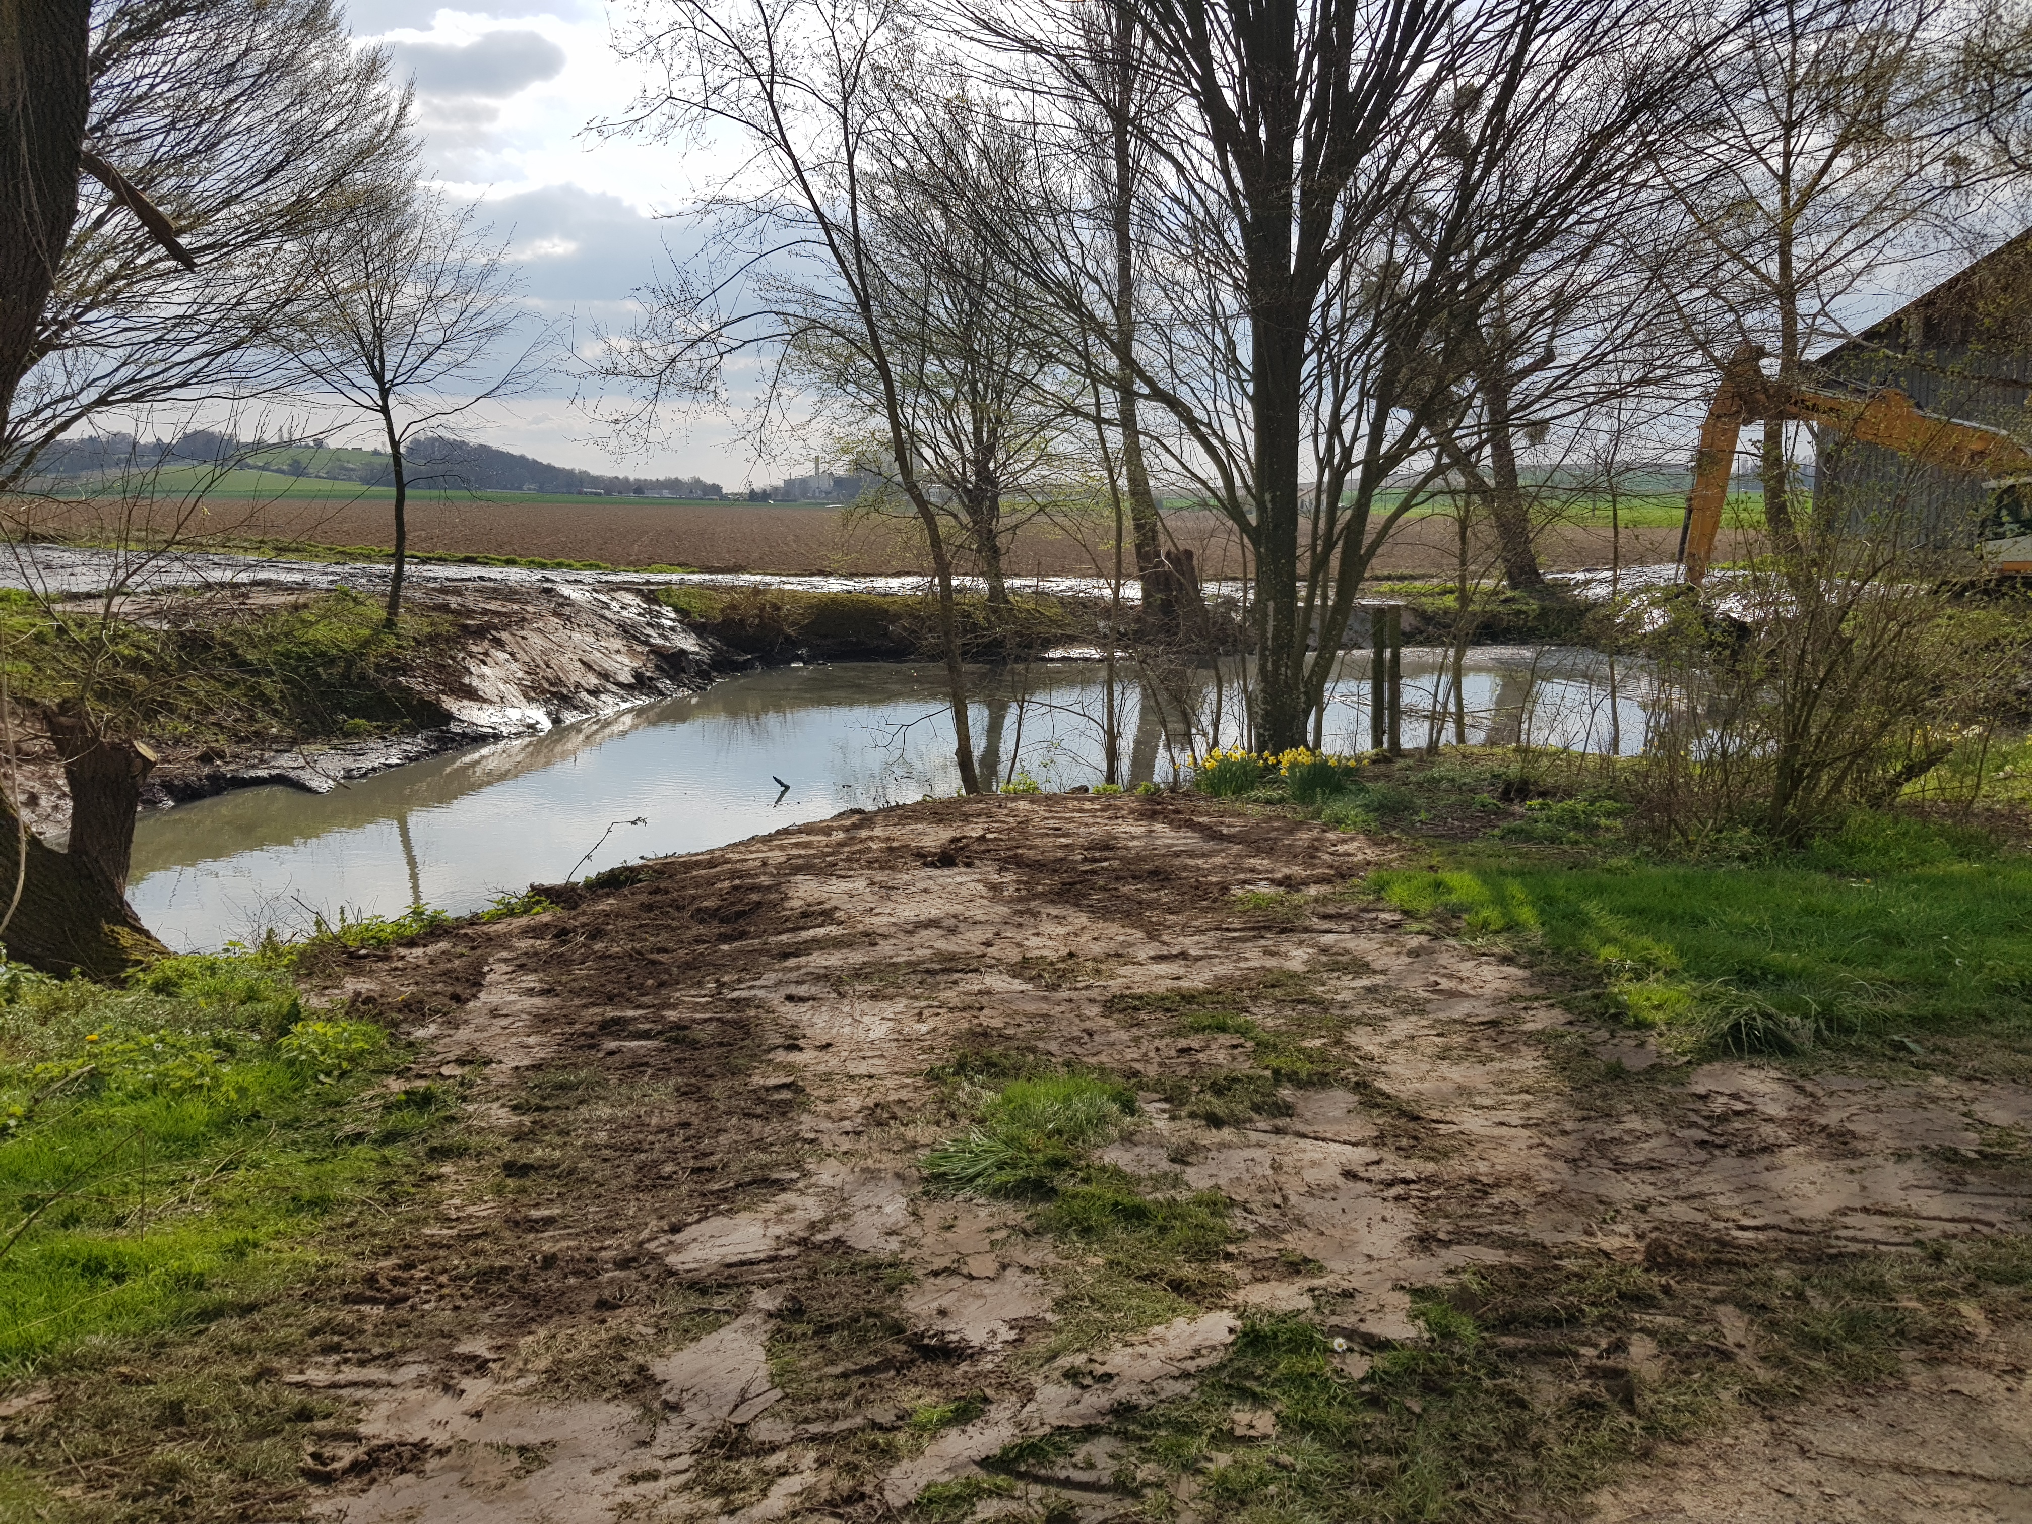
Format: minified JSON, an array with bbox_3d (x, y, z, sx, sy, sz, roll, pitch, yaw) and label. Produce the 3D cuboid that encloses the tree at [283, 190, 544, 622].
[{"bbox_3d":[-7.245,-4.231,18.449,3.130,5.090,3.040,0,9,0],"label":"tree"}]

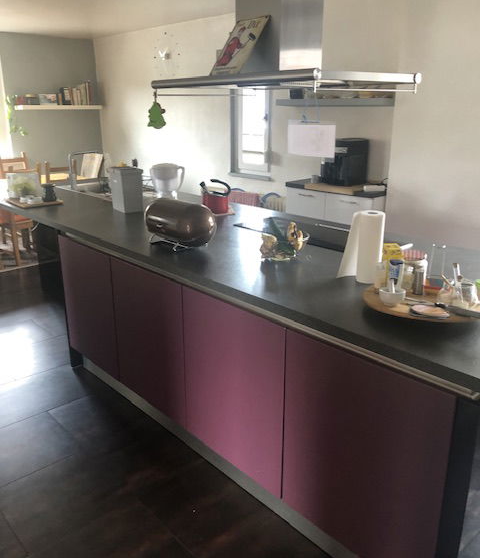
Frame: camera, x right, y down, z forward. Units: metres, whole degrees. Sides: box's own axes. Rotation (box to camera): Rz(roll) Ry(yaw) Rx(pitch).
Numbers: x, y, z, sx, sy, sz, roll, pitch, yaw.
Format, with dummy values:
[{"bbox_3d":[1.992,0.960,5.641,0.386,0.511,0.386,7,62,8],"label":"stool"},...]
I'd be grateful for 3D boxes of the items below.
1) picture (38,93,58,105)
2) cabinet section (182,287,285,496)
[{"bbox_3d":[-2.609,-2.444,7.059,0.265,0.150,0.030,-16,24,-39],"label":"picture"},{"bbox_3d":[0.169,0.372,2.261,0.580,0.706,0.600,-16,24,-40],"label":"cabinet section"}]

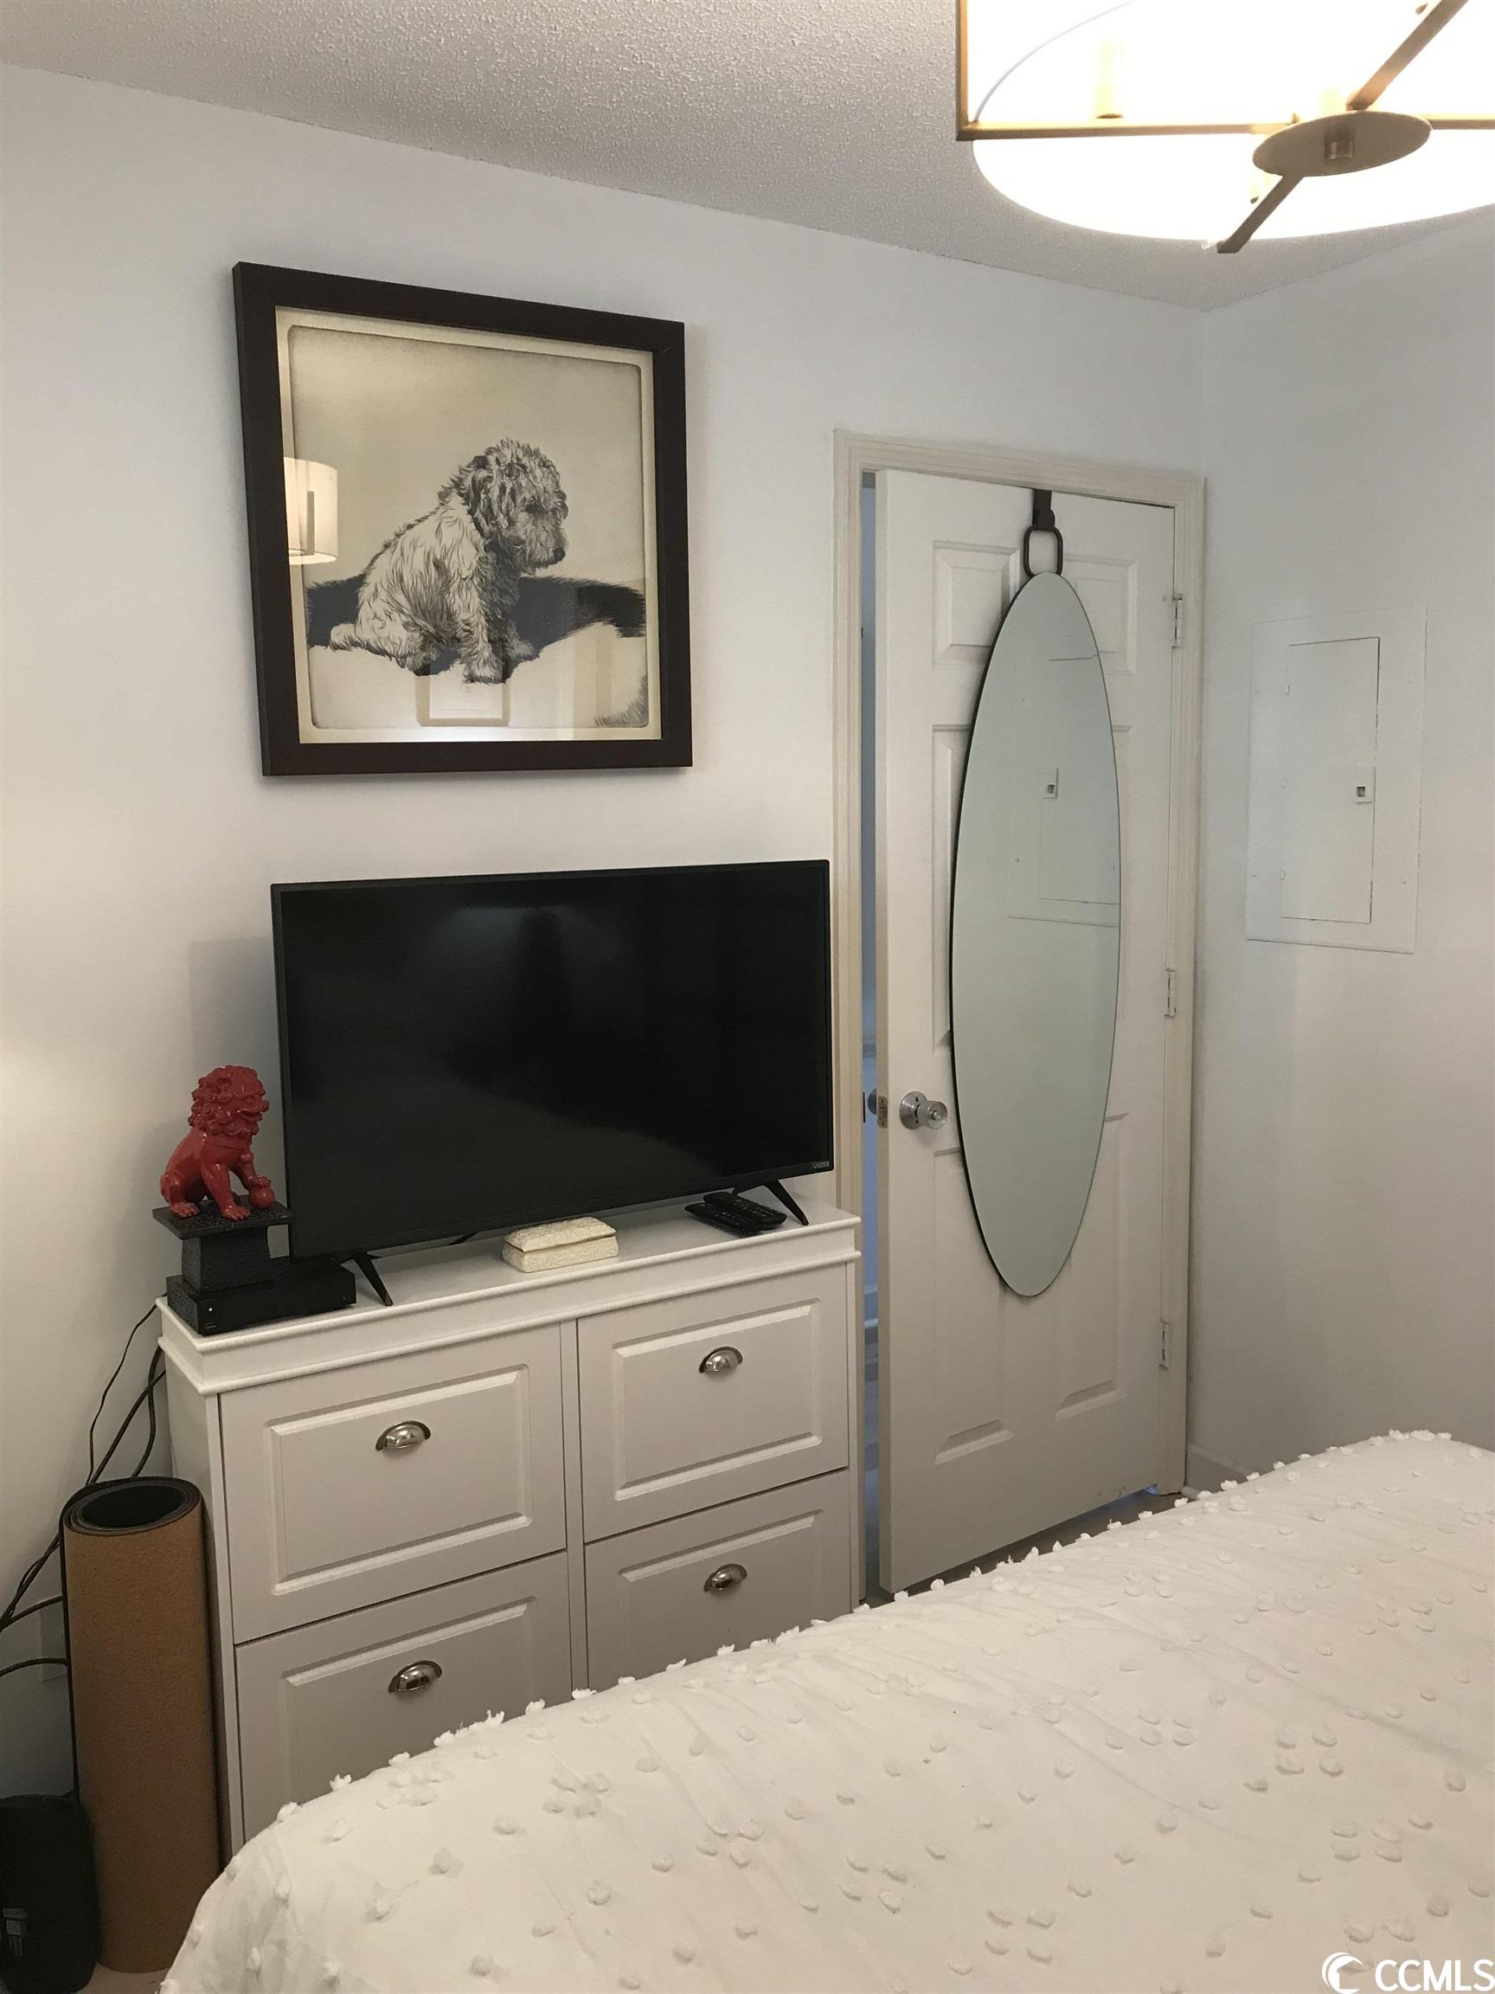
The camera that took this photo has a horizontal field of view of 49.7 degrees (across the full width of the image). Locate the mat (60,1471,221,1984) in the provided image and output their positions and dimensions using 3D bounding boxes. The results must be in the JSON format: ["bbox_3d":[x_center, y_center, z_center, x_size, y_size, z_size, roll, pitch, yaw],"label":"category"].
[{"bbox_3d":[-0.803,0.969,2.163,0.177,0.603,0.177,-6,9,-32],"label":"mat"}]

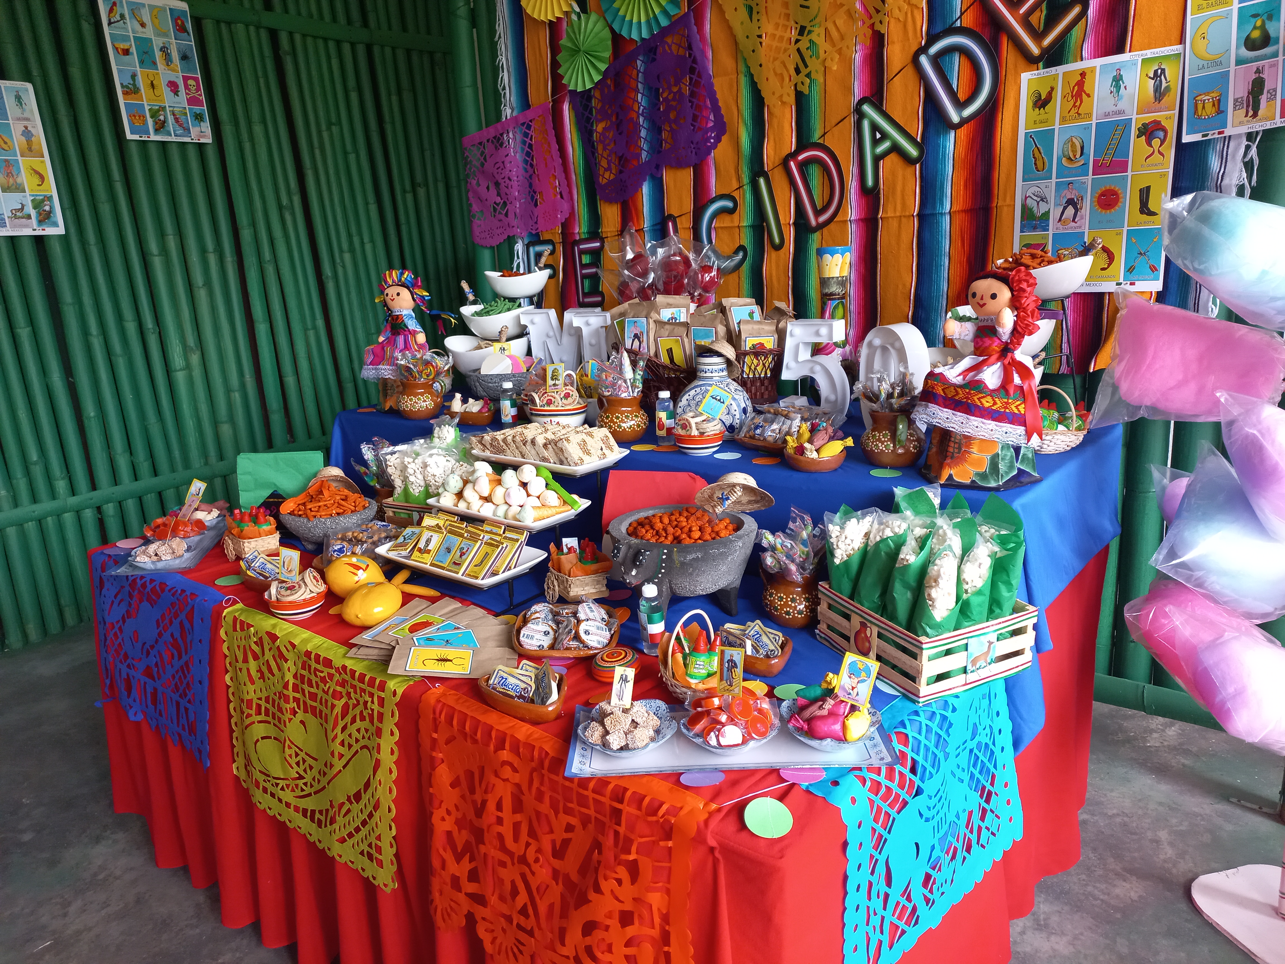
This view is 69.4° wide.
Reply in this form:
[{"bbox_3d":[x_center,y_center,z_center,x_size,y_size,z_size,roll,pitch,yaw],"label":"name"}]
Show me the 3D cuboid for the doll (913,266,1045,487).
[{"bbox_3d":[0.576,-0.186,1.586,0.130,0.356,0.205,-17,21,-39],"label":"doll"}]

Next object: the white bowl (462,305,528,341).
[{"bbox_3d":[-0.444,-0.484,2.841,0.260,0.095,0.170,8,19,40],"label":"white bowl"}]

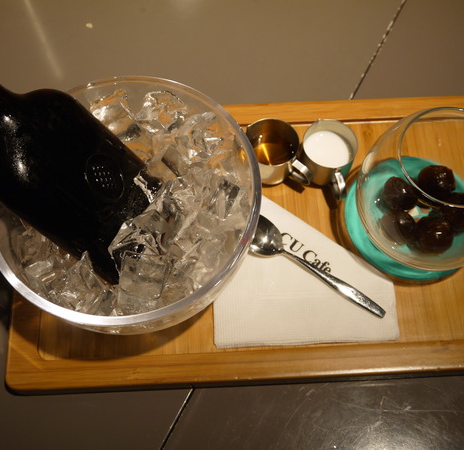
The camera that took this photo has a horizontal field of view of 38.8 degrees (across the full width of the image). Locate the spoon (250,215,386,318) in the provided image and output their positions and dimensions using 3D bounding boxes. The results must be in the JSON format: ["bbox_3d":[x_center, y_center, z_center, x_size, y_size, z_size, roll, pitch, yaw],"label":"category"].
[{"bbox_3d":[0.056,0.029,0.466,0.124,0.017,0.029,32,69,12],"label":"spoon"}]

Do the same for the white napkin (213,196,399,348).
[{"bbox_3d":[0.050,0.023,0.477,0.128,0.003,0.128,-2,66,-2],"label":"white napkin"}]

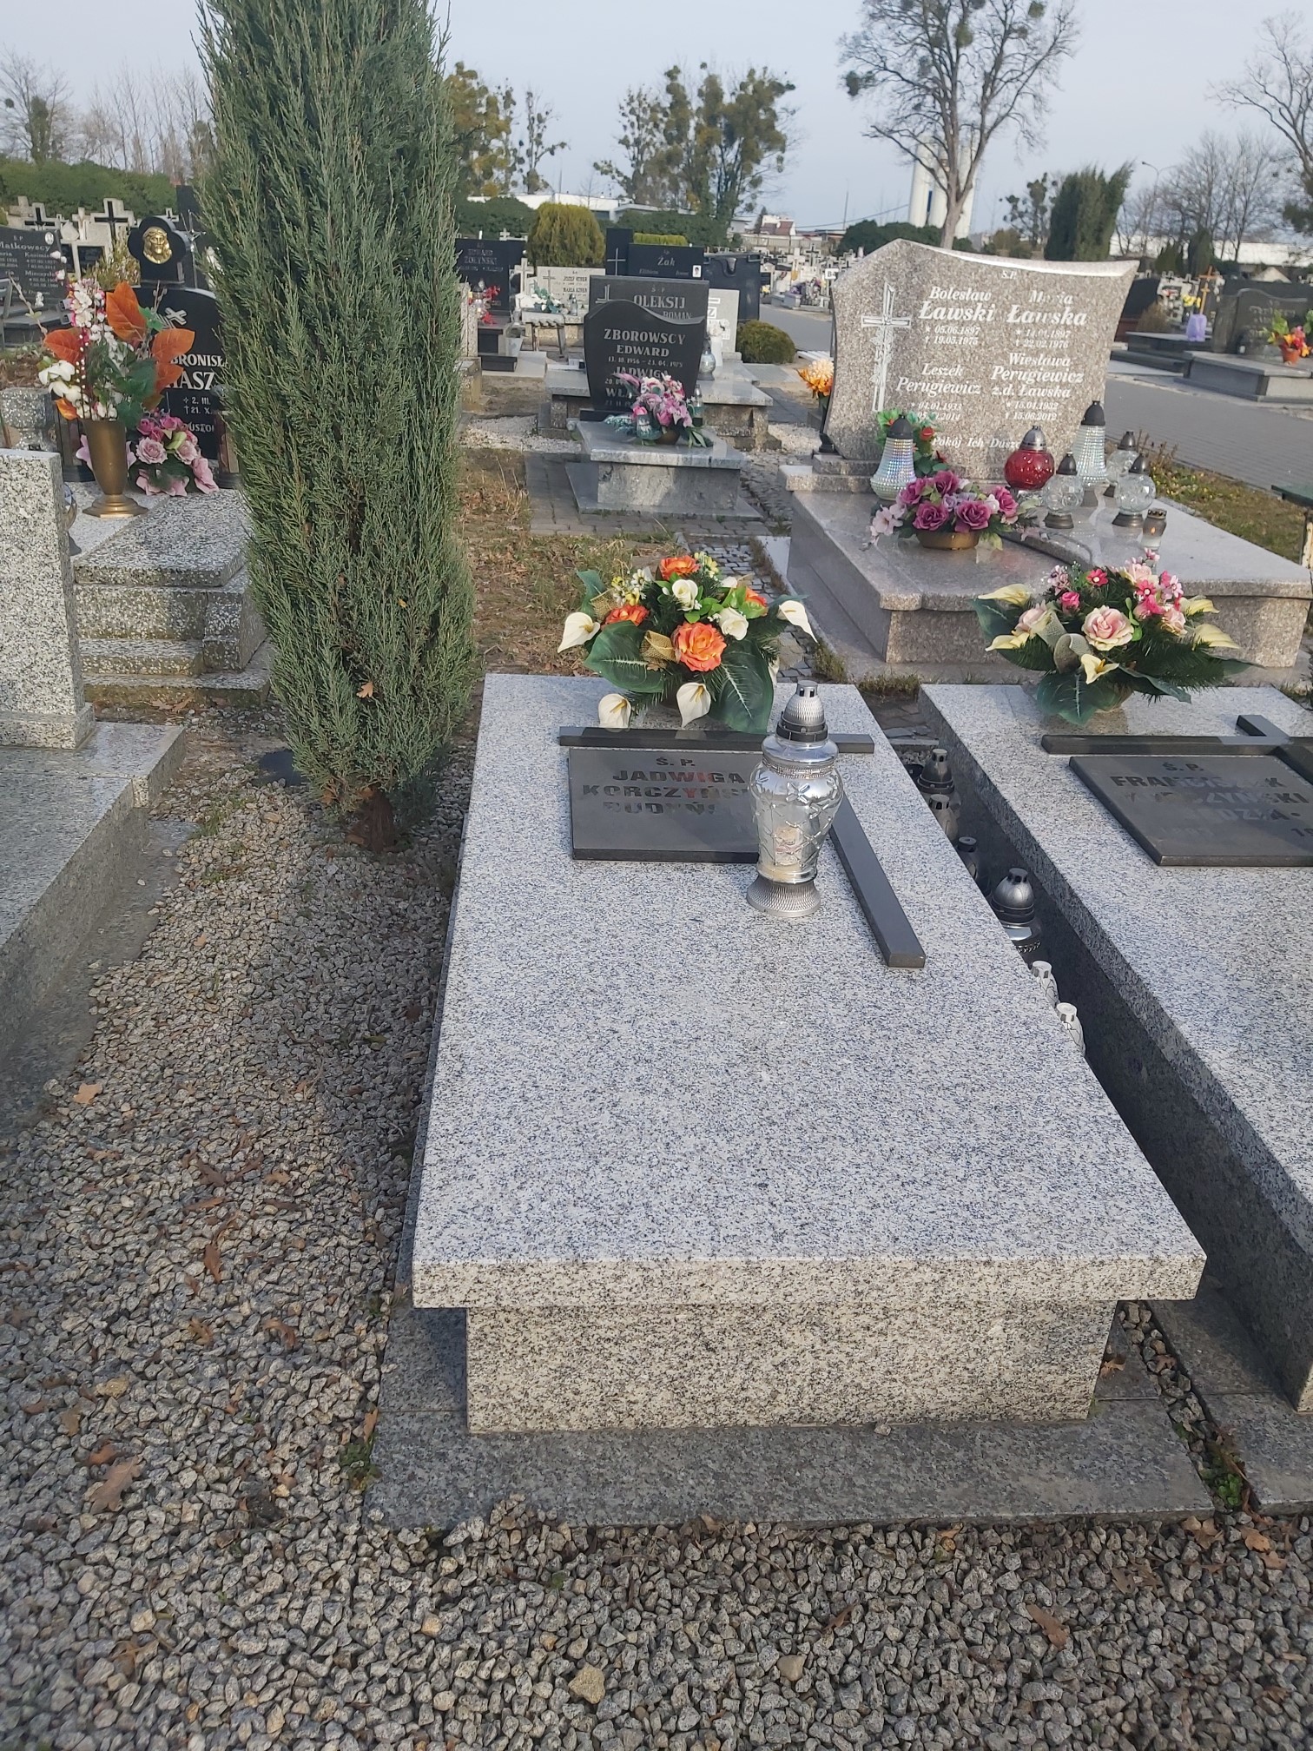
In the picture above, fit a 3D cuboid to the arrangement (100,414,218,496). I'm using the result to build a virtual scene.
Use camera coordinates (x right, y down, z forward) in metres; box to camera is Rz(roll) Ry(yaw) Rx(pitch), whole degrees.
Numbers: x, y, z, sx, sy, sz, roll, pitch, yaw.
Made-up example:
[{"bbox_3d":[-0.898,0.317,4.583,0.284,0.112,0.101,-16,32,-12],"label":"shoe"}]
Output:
[{"bbox_3d":[-1.726,-1.438,4.480,0.430,0.255,0.320,0,27,-6],"label":"arrangement"}]

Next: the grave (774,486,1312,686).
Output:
[{"bbox_3d":[1.529,-1.254,5.498,1.720,0.386,1.702,0,26,-8],"label":"grave"}]

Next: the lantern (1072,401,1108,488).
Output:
[{"bbox_3d":[1.889,-1.843,5.630,0.180,0.342,0.180,0,27,-5],"label":"lantern"}]

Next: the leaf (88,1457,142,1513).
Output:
[{"bbox_3d":[-0.595,0.670,1.447,0.042,0.015,0.074,12,28,17],"label":"leaf"}]

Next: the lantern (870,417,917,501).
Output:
[{"bbox_3d":[1.096,-1.913,6.023,0.202,0.354,0.202,0,26,-8],"label":"lantern"}]

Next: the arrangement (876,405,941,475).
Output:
[{"bbox_3d":[1.104,-1.865,5.720,0.290,0.340,0.220,0,27,-6],"label":"arrangement"}]

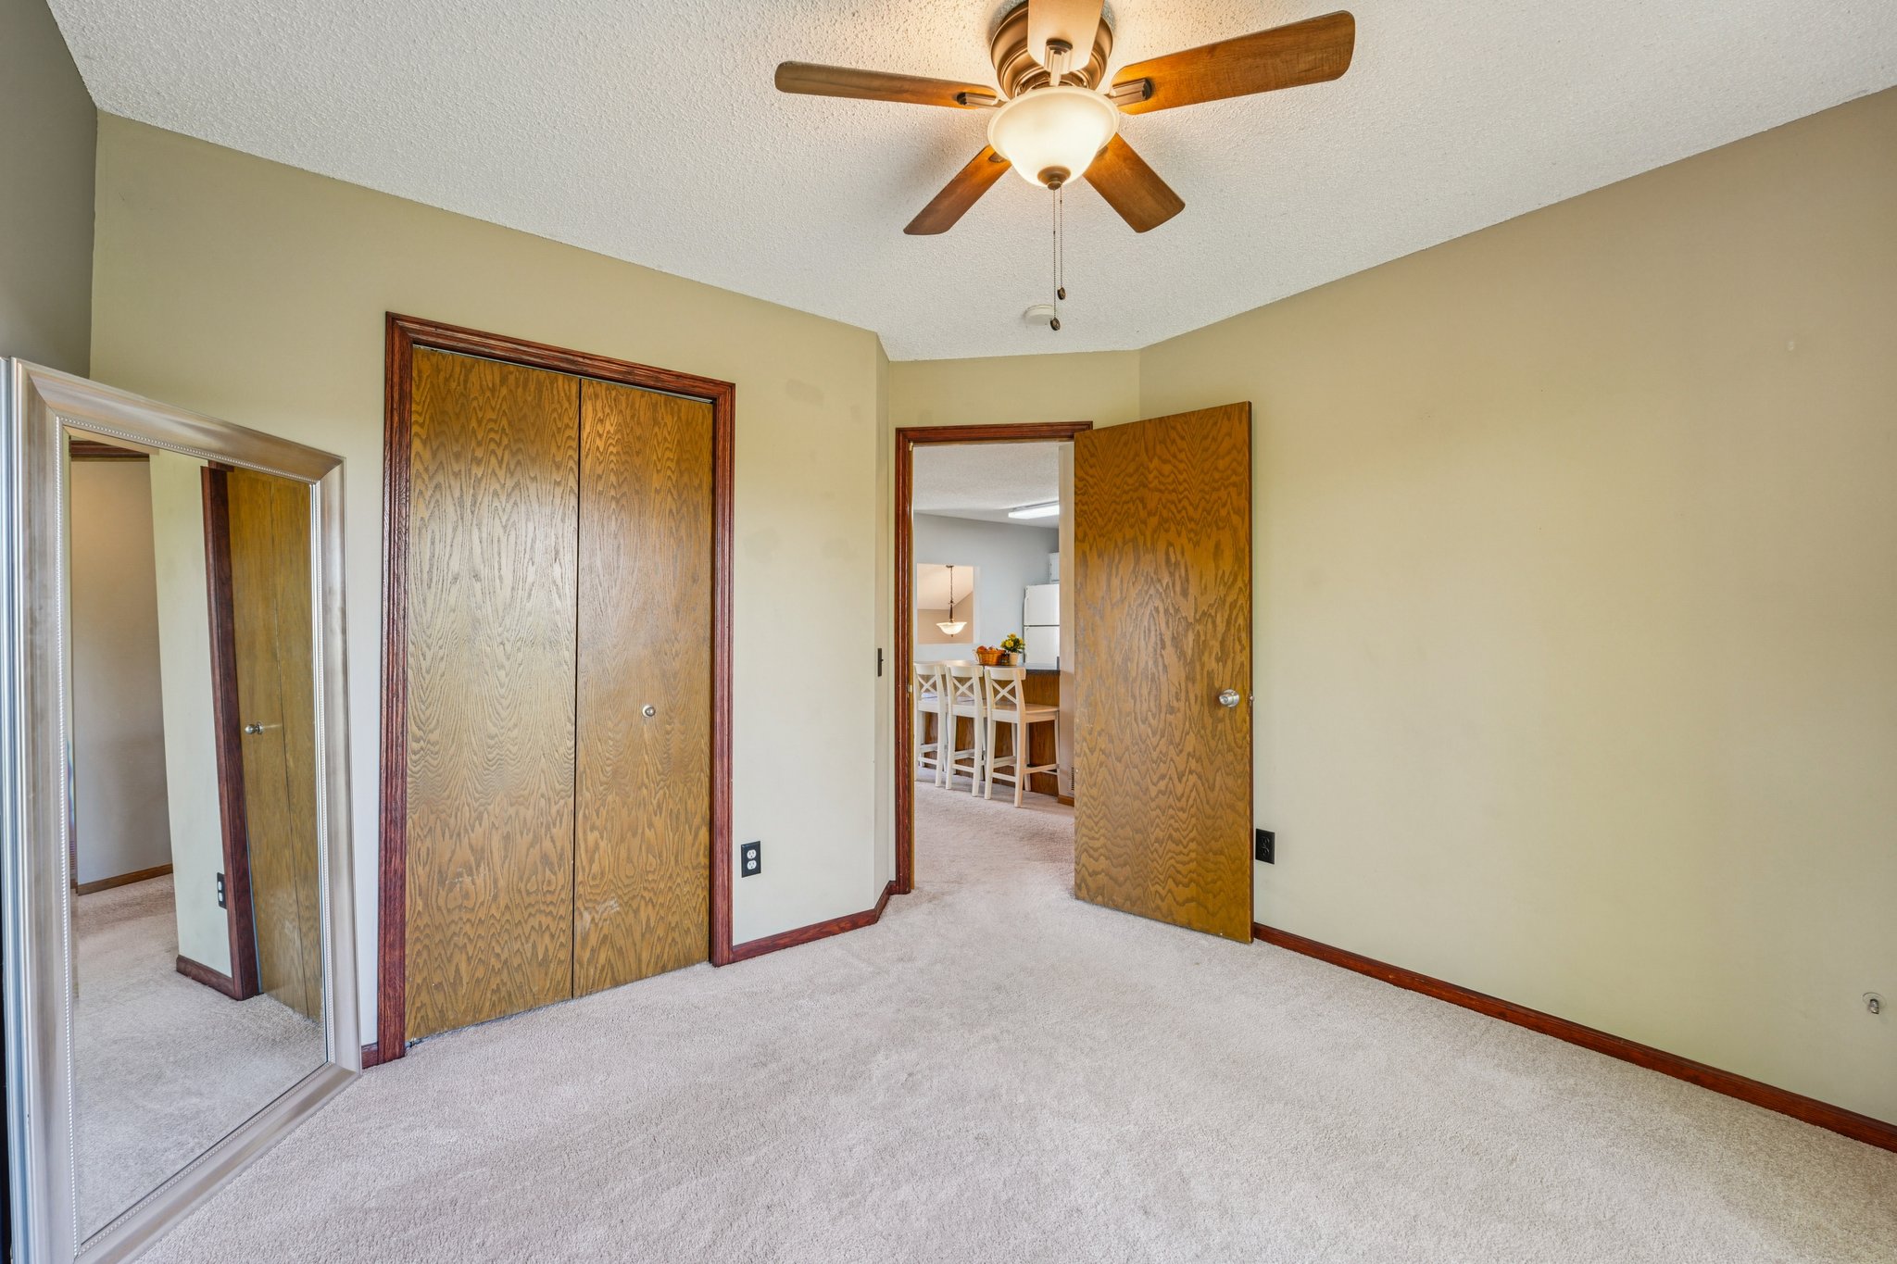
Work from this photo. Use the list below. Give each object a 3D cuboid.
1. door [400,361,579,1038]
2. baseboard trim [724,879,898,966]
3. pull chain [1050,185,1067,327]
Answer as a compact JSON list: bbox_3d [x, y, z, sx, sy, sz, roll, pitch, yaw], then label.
[{"bbox_3d":[-1.378,0.177,2.250,0.442,2.000,0.035,0,-1,-36],"label":"door"},{"bbox_3d":[-0.508,1.148,2.967,0.837,0.062,0.272,0,-1,-36],"label":"baseboard trim"},{"bbox_3d":[0.222,-0.762,1.500,0.031,0.300,0.024,0,-1,0],"label":"pull chain"}]

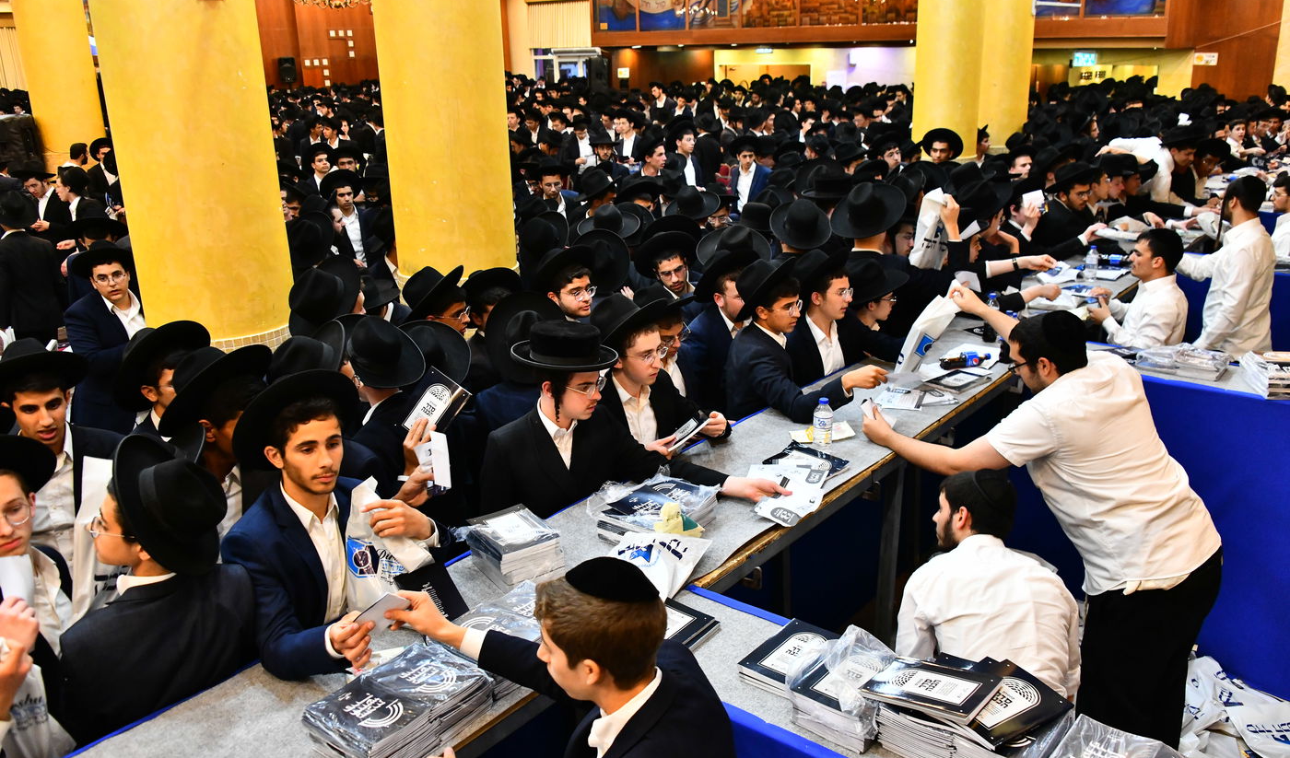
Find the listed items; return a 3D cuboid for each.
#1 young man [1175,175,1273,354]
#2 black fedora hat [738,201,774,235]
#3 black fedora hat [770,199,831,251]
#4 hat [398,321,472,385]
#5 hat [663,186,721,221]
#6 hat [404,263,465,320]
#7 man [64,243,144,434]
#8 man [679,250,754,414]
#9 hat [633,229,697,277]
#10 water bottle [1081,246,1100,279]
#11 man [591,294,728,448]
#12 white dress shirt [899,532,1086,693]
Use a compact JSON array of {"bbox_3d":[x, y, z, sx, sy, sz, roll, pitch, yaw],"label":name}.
[{"bbox_3d":[3.223,-0.274,5.813,0.520,1.808,0.500,14,23,41],"label":"young man"},{"bbox_3d":[0.598,-0.871,5.400,0.310,0.135,0.350,9,25,30],"label":"black fedora hat"},{"bbox_3d":[0.781,-0.789,5.000,0.310,0.145,0.350,1,45,8],"label":"black fedora hat"},{"bbox_3d":[-0.707,-0.078,3.220,0.310,0.145,0.350,7,51,27],"label":"hat"},{"bbox_3d":[0.284,-1.040,5.950,0.330,0.140,0.370,11,43,34],"label":"hat"},{"bbox_3d":[-0.846,-0.359,3.900,0.330,0.130,0.300,-35,11,15],"label":"hat"},{"bbox_3d":[-2.251,0.227,4.501,0.520,1.670,0.400,-15,22,-37],"label":"man"},{"bbox_3d":[0.299,0.311,4.225,0.420,1.712,0.520,6,18,24],"label":"man"},{"bbox_3d":[0.081,-0.605,4.750,0.320,0.140,0.350,-11,-12,-27],"label":"hat"},{"bbox_3d":[2.495,-0.649,5.584,0.065,0.197,0.065,-2,17,0],"label":"water bottle"},{"bbox_3d":[-0.005,0.522,3.431,0.460,1.660,0.520,12,22,37],"label":"man"},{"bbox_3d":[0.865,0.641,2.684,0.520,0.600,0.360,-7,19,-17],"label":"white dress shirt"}]

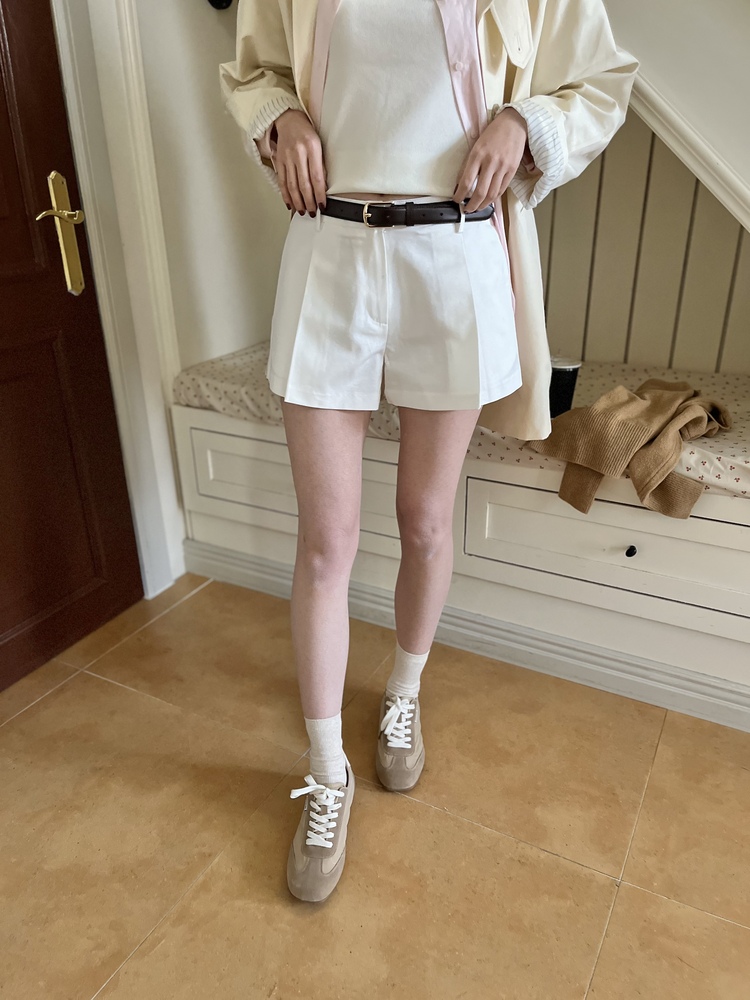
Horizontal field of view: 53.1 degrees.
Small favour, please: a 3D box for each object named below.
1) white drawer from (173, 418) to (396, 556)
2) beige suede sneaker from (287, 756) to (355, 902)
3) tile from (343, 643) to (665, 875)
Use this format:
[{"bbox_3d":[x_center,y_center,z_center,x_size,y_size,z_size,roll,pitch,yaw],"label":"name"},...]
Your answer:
[{"bbox_3d":[-0.079,-0.108,1.971,0.705,0.190,0.360,11,27,26],"label":"white drawer"},{"bbox_3d":[-0.083,0.526,1.268,0.096,0.100,0.263,2,24,6],"label":"beige suede sneaker"},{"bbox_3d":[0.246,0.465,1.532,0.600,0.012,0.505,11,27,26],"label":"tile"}]

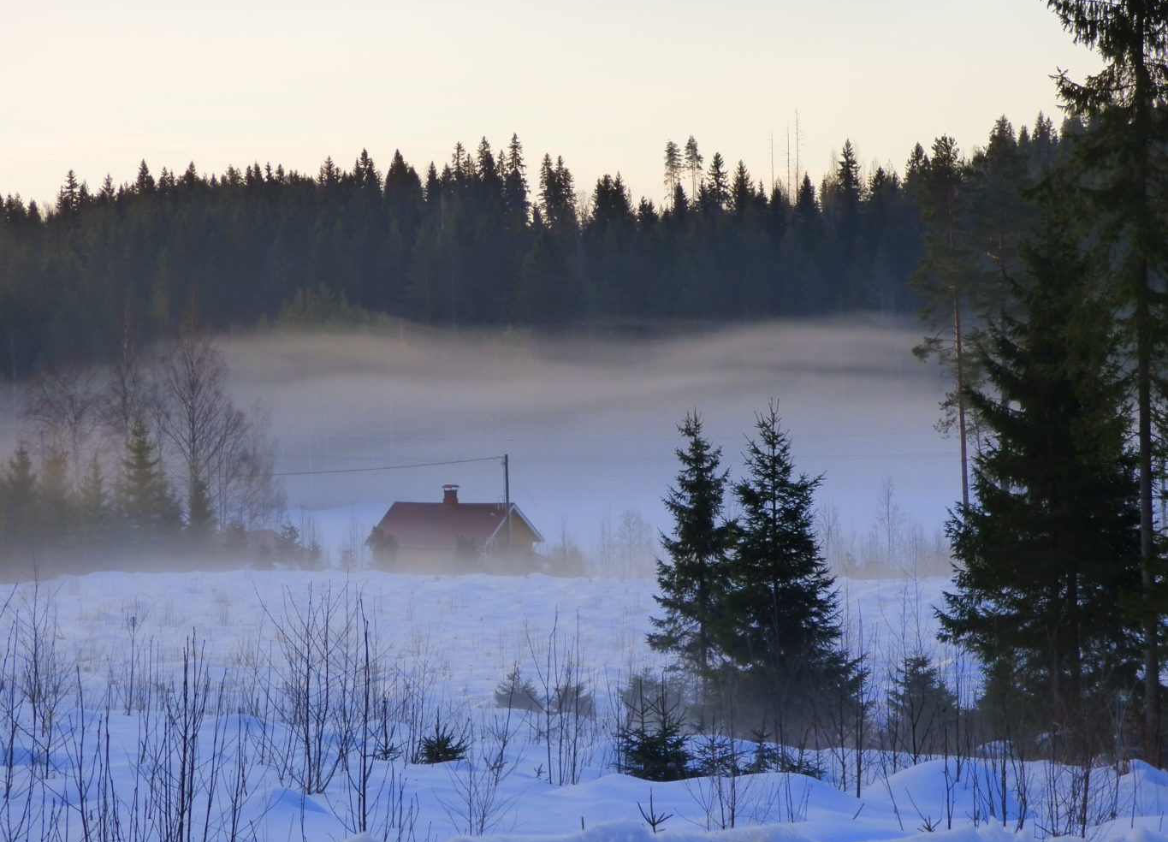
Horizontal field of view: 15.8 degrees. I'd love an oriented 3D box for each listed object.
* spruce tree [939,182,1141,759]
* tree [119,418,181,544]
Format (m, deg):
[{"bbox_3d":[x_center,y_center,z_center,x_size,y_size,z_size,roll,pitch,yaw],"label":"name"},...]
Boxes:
[{"bbox_3d":[9.186,1.002,85.000,4.100,11.600,4.100,-1,1,0],"label":"spruce tree"},{"bbox_3d":[-23.172,3.700,225.000,3.300,7.600,3.300,-1,1,0],"label":"tree"}]

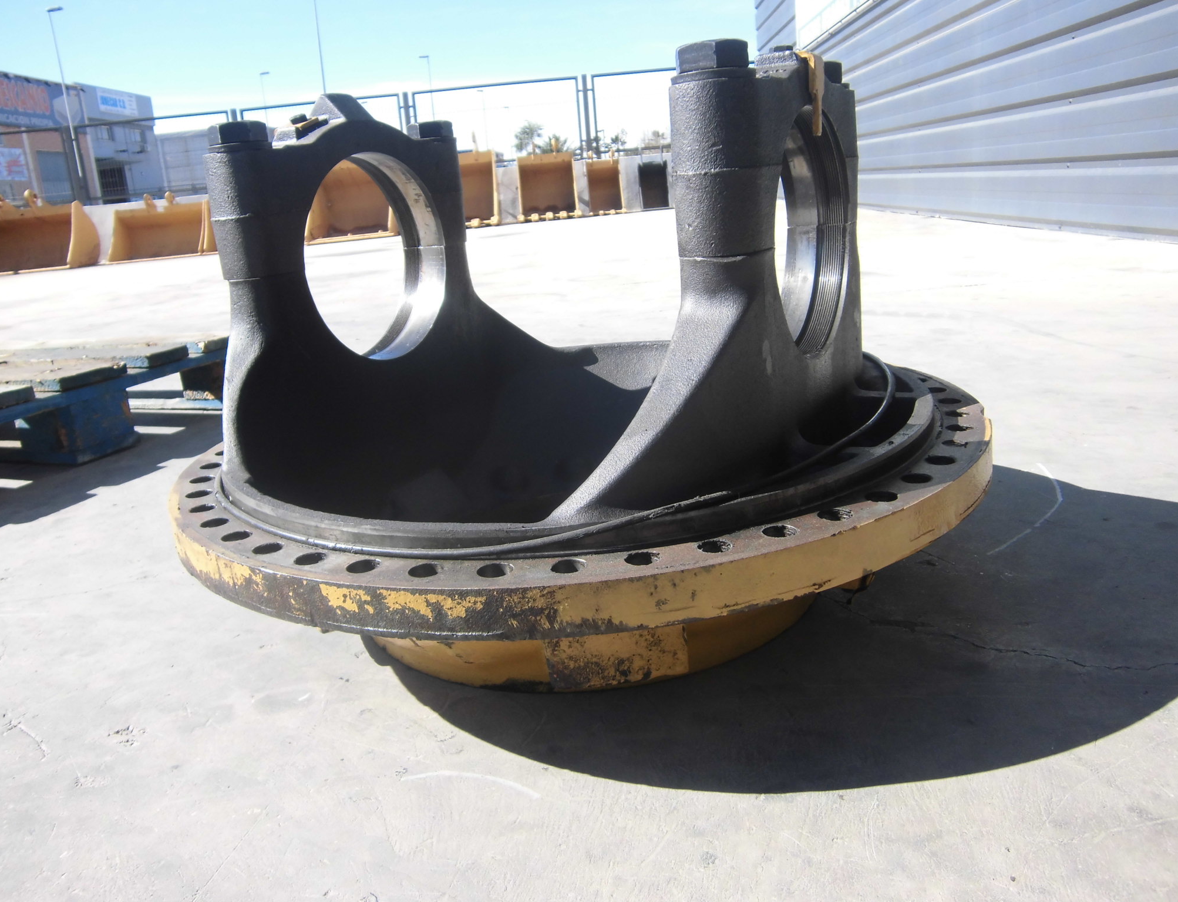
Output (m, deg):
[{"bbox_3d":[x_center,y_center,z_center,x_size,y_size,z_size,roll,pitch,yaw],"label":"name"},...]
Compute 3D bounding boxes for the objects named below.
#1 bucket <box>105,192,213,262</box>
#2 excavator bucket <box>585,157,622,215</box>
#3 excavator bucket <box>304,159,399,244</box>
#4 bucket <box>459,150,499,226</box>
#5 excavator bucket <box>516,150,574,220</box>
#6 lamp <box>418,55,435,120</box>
[{"bbox_3d":[-6.642,-3.504,13.986,1.563,1.000,0.700,-4,16,3],"label":"bucket"},{"bbox_3d":[0.231,-4.069,13.752,0.552,0.900,0.680,-4,16,3],"label":"excavator bucket"},{"bbox_3d":[-3.665,-3.925,13.955,1.430,1.300,0.900,-4,16,3],"label":"excavator bucket"},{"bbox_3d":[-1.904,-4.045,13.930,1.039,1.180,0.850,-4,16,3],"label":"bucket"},{"bbox_3d":[-0.659,-4.095,13.831,0.913,1.080,0.780,-4,16,3],"label":"excavator bucket"},{"bbox_3d":[-11.136,-22.665,64.369,0.780,10.000,0.280,-5,16,0],"label":"lamp"}]

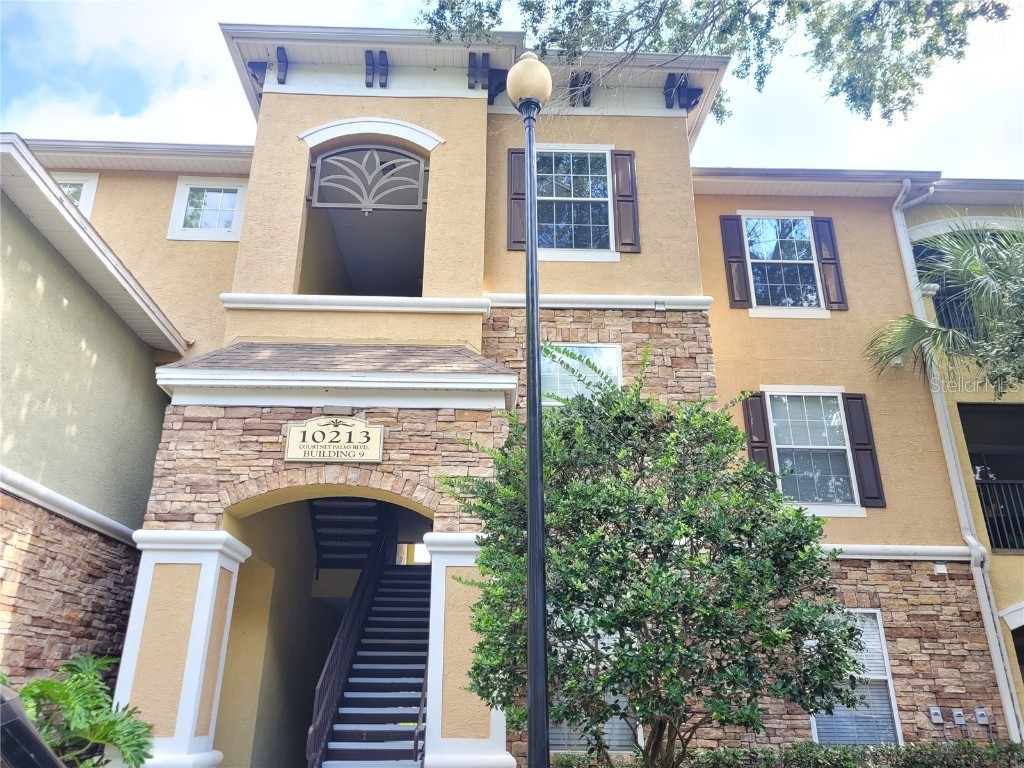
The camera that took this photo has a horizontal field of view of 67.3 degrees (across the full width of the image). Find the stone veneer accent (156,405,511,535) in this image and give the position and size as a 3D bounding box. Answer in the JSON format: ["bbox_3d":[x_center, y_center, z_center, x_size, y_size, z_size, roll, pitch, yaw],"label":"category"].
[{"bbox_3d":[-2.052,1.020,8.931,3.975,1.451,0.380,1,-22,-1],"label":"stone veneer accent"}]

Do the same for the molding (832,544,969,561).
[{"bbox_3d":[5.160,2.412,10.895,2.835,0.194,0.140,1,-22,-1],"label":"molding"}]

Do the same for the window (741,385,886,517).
[{"bbox_3d":[4.469,1.008,11.516,1.912,2.014,0.130,1,-22,-1],"label":"window"}]

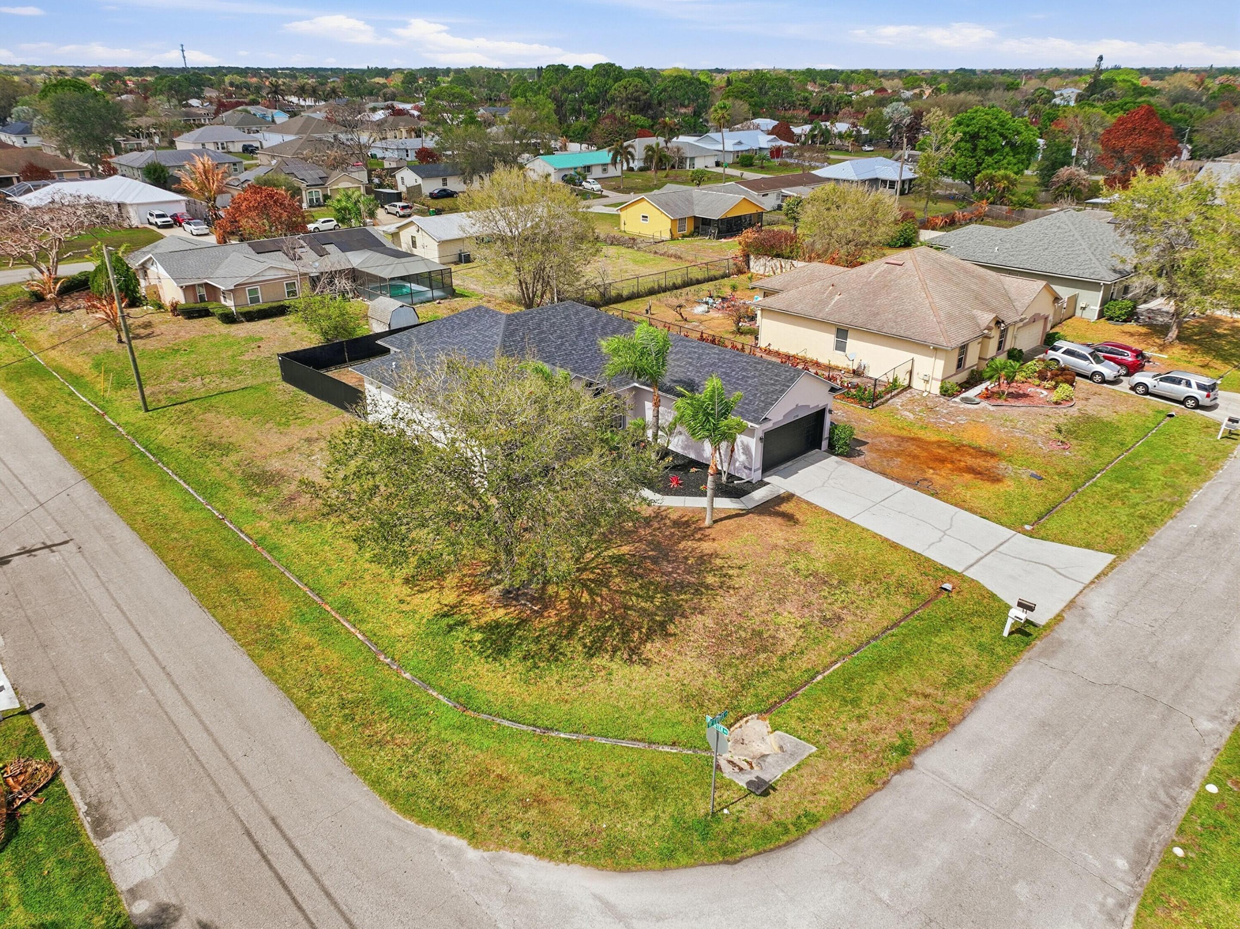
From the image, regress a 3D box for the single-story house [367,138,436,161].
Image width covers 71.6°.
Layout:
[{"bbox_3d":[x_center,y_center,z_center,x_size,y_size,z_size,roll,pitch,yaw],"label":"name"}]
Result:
[{"bbox_3d":[-43.635,-67.484,182.917,15.500,4.300,13.200,-21,32,-38],"label":"single-story house"}]

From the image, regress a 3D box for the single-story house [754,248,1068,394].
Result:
[{"bbox_3d":[19.366,-12.136,61.067,17.084,6.547,18.209,-22,32,-39],"label":"single-story house"}]

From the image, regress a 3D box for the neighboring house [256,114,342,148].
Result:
[{"bbox_3d":[-76.140,-82.482,213.168,17.500,6.000,16.500,-21,32,-38],"label":"neighboring house"}]

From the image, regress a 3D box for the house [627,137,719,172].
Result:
[{"bbox_3d":[7.322,-61.565,169.764,18.107,5.217,18.823,-22,32,-39],"label":"house"}]

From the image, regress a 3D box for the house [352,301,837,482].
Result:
[{"bbox_3d":[-2.948,-4.530,45.911,16.800,5.250,24.600,-21,32,-38],"label":"house"}]

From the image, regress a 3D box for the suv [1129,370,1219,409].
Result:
[{"bbox_3d":[32.724,-4.688,50.782,1.820,1.680,4.600,-19,31,-35],"label":"suv"}]

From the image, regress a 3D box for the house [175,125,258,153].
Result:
[{"bbox_3d":[-91.419,-73.805,195.425,15.038,5.626,15.038,-22,32,-39],"label":"house"}]

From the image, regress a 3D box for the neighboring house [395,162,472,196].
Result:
[{"bbox_3d":[-27.908,-45.673,136.396,13.094,4.194,8.082,-22,32,-39],"label":"neighboring house"}]

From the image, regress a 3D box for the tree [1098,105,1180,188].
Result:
[{"bbox_3d":[84.181,-51.516,139.543,11.600,12.200,11.600,0,25,0],"label":"tree"}]

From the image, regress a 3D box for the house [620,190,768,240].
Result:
[{"bbox_3d":[8.042,-30.705,103.297,16.500,4.600,18.200,-21,32,-38],"label":"house"}]

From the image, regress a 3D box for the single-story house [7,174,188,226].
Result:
[{"bbox_3d":[-65.735,-33.064,108.120,16.266,4.859,16.572,-22,32,-39],"label":"single-story house"}]

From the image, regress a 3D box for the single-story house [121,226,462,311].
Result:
[{"bbox_3d":[-28.220,-16.859,72.983,19.800,4.800,20.400,-21,32,-38],"label":"single-story house"}]

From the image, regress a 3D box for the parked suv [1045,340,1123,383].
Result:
[{"bbox_3d":[29.744,-6.562,55.147,1.830,1.690,4.600,-19,34,-35],"label":"parked suv"}]

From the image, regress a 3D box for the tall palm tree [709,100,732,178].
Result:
[{"bbox_3d":[16.824,-54.355,144.861,4.100,13.000,4.100,3,25,6],"label":"tall palm tree"}]

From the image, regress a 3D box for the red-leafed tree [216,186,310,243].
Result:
[{"bbox_3d":[-40.484,-27.784,95.444,10.230,5.972,9.514,-22,32,-39],"label":"red-leafed tree"}]

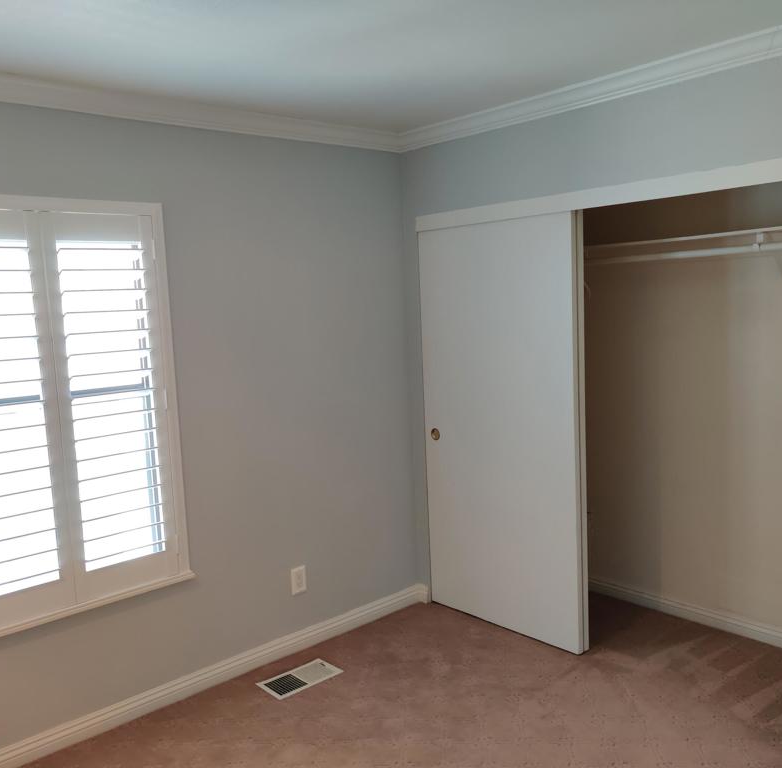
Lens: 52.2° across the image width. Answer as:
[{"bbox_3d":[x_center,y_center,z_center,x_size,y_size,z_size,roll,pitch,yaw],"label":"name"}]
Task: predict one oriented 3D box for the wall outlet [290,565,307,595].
[{"bbox_3d":[-0.438,0.925,3.774,0.077,0.121,0.012,-8,8,-42],"label":"wall outlet"}]

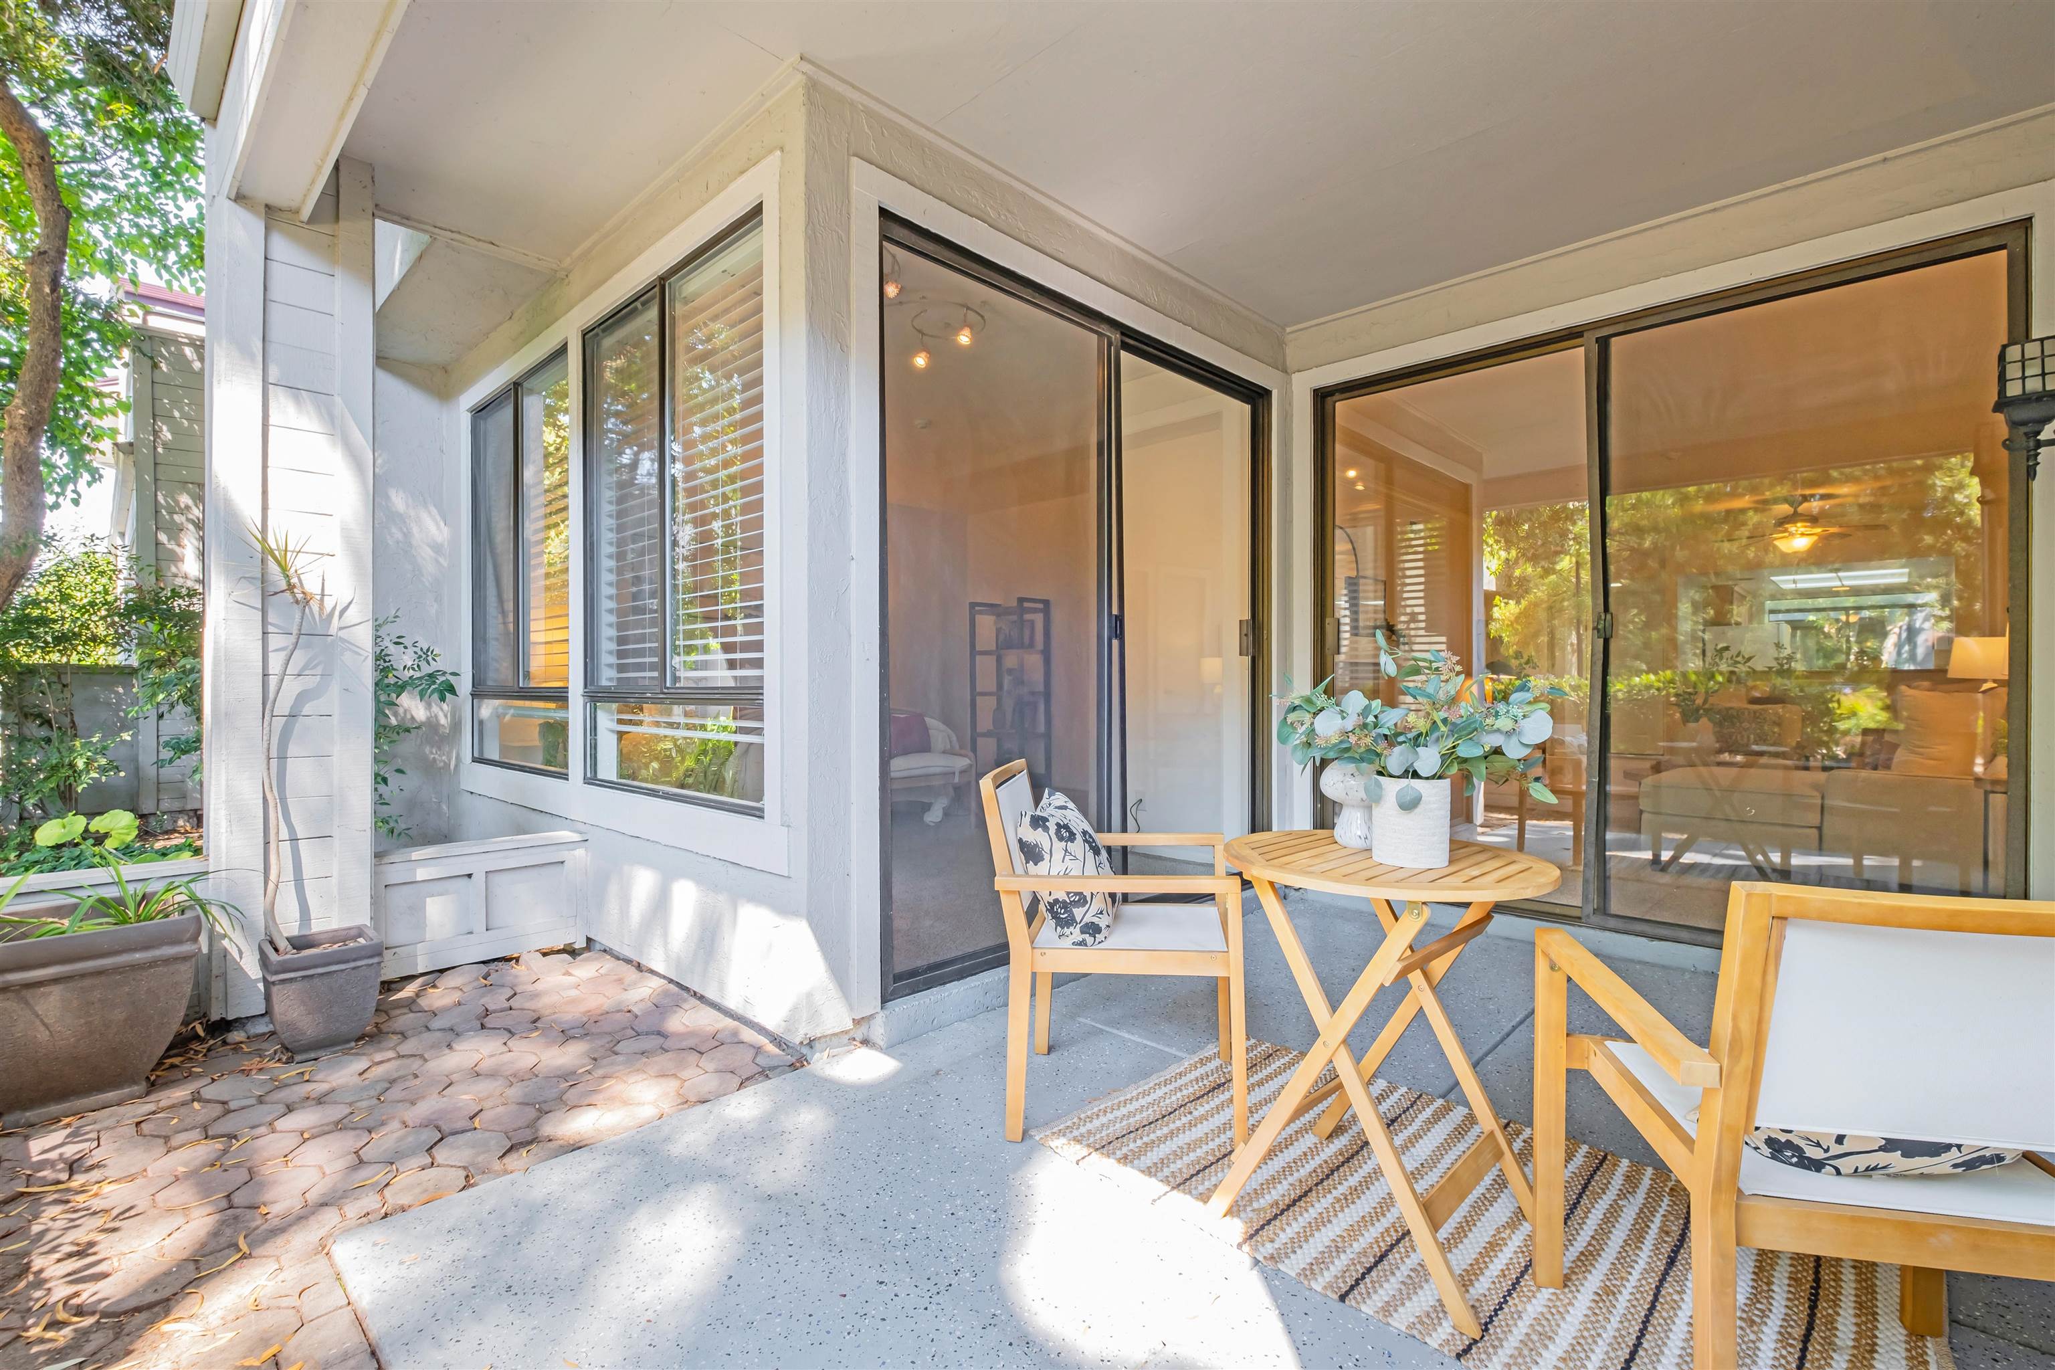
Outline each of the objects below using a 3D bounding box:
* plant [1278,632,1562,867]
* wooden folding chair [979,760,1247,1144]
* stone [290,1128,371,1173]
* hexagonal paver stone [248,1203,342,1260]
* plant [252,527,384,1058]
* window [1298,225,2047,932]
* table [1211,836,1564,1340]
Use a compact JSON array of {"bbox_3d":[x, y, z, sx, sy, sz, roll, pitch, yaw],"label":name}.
[{"bbox_3d":[0.733,0.113,1.600,0.500,0.420,0.400,0,0,12],"label":"plant"},{"bbox_3d":[0.213,0.597,2.070,0.580,0.800,0.510,0,0,7],"label":"wooden folding chair"},{"bbox_3d":[-1.500,1.015,1.845,0.145,0.050,0.145,0,0,6],"label":"stone"},{"bbox_3d":[-1.340,1.015,1.560,0.145,0.050,0.145,0,0,6],"label":"hexagonal paver stone"},{"bbox_3d":[-1.960,0.282,2.385,0.280,1.420,0.280,0,0,-45],"label":"plant"},{"bbox_3d":[2.060,-0.210,3.130,2.100,2.180,0.100,0,0,43],"label":"window"},{"bbox_3d":[0.655,0.656,1.595,0.575,0.675,0.575,0,0,44],"label":"table"}]

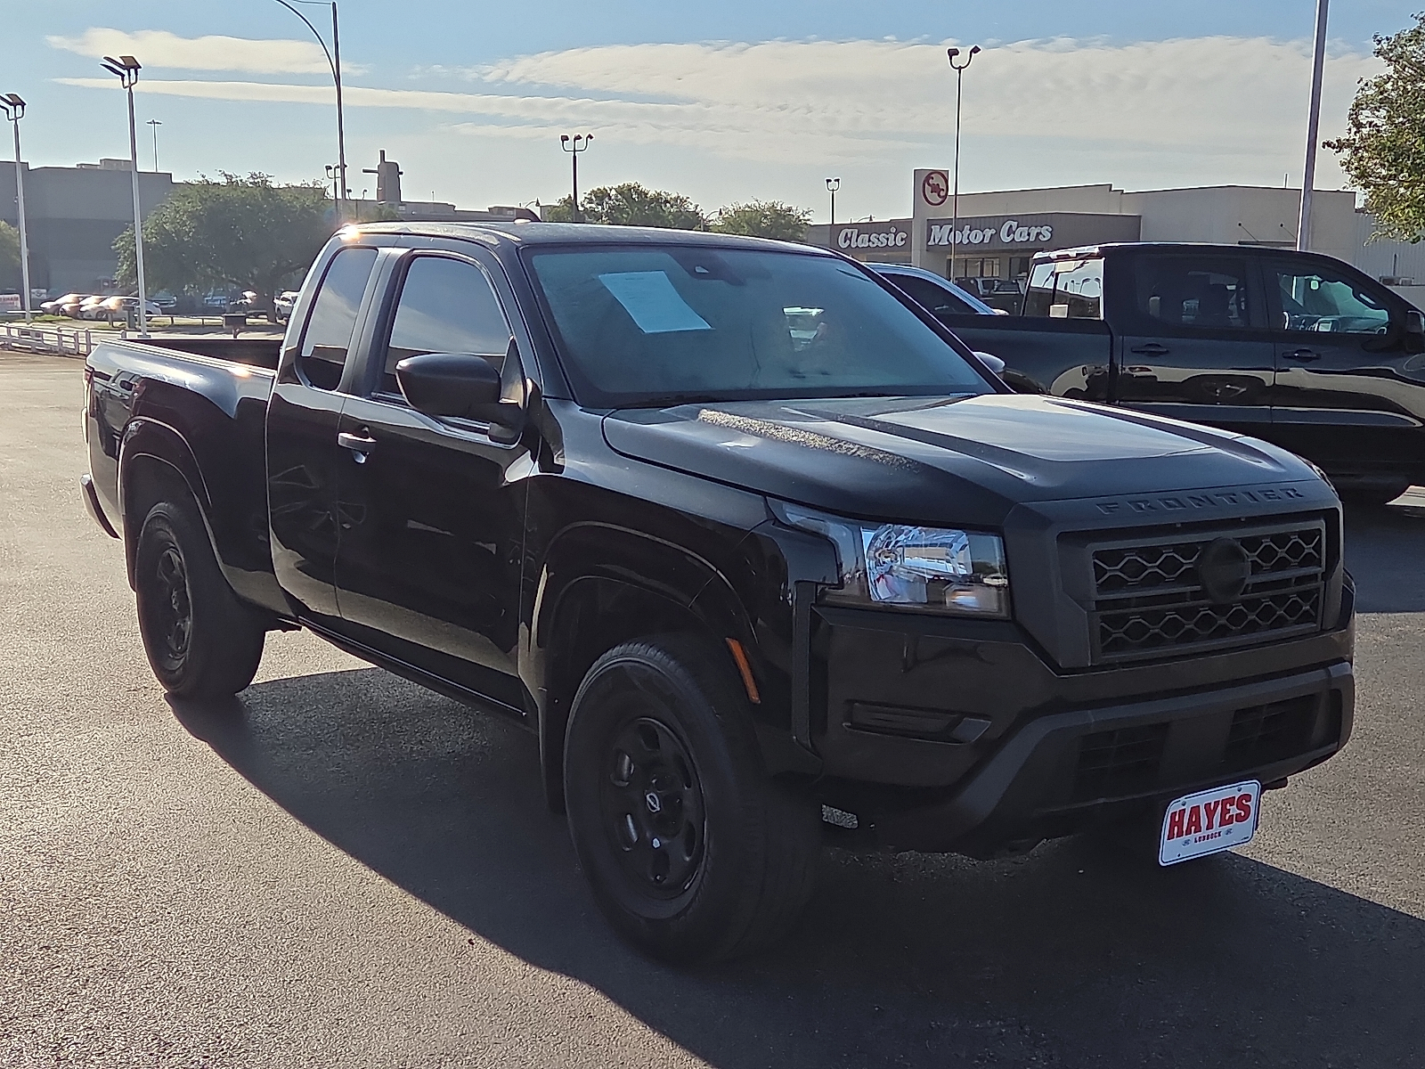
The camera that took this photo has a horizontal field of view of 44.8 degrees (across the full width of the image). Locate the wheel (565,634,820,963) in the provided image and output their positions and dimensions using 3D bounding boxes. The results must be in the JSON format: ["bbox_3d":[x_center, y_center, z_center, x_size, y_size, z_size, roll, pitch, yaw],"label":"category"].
[{"bbox_3d":[-0.058,0.625,4.112,0.265,0.770,0.770,-5,10,-36],"label":"wheel"}]

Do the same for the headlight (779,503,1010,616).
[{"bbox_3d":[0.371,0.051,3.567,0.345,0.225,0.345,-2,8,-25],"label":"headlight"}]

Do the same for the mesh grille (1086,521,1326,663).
[{"bbox_3d":[1.098,0.120,3.797,0.805,0.260,0.065,-5,10,-36],"label":"mesh grille"}]

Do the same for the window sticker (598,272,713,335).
[{"bbox_3d":[-0.158,-0.653,4.860,0.216,0.012,0.268,-9,49,-32],"label":"window sticker"}]

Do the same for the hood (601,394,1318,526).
[{"bbox_3d":[0.688,-0.209,4.329,1.520,0.200,1.370,-5,10,-36],"label":"hood"}]

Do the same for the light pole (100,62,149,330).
[{"bbox_3d":[-18.546,-10.780,55.369,1.350,8.850,1.300,-1,8,-11],"label":"light pole"}]

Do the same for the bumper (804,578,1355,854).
[{"bbox_3d":[1.018,0.355,3.950,1.840,0.540,0.400,-5,10,-36],"label":"bumper"}]

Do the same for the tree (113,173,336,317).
[{"bbox_3d":[-24.692,-14.605,87.451,11.300,7.700,10.300,1,8,0],"label":"tree"}]

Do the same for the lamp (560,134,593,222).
[{"bbox_3d":[-5.701,-12.659,72.577,1.350,8.100,1.000,-2,9,-17],"label":"lamp"}]

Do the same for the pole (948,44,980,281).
[{"bbox_3d":[7.079,-9.643,49.910,0.950,8.645,0.450,2,8,8],"label":"pole"}]

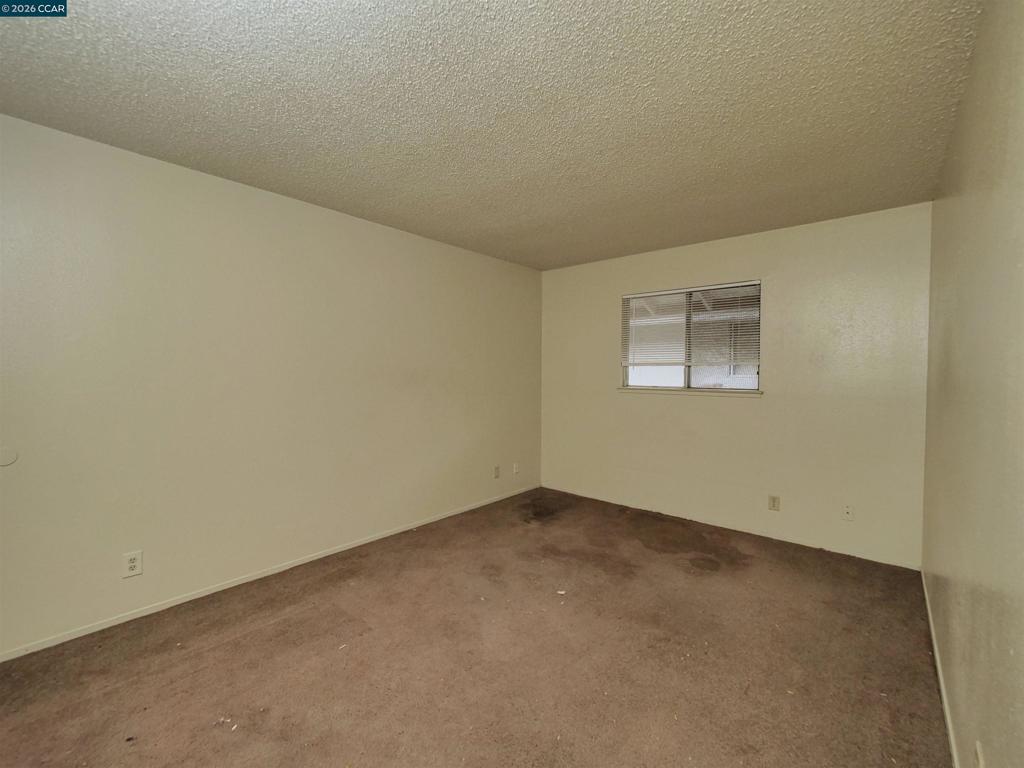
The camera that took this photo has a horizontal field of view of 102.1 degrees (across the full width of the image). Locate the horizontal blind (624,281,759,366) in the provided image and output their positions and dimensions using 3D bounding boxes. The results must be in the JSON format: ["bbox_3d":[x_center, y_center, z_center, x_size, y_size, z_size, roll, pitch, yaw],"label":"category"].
[{"bbox_3d":[1.548,-0.500,3.713,1.175,0.700,0.040,2,2,40],"label":"horizontal blind"}]

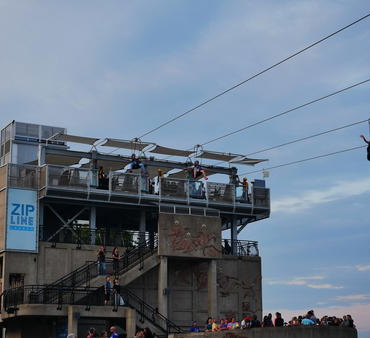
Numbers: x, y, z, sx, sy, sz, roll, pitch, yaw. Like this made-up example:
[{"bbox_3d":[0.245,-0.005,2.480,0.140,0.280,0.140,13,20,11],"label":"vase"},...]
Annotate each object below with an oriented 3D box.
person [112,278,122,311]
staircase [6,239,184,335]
[{"bbox_3d":[-4.050,7.459,54.620,0.500,1.660,0.350,4,-14,-20],"label":"person"},{"bbox_3d":[-5.543,7.140,56.228,9.955,6.607,5.068,7,-15,-29],"label":"staircase"}]

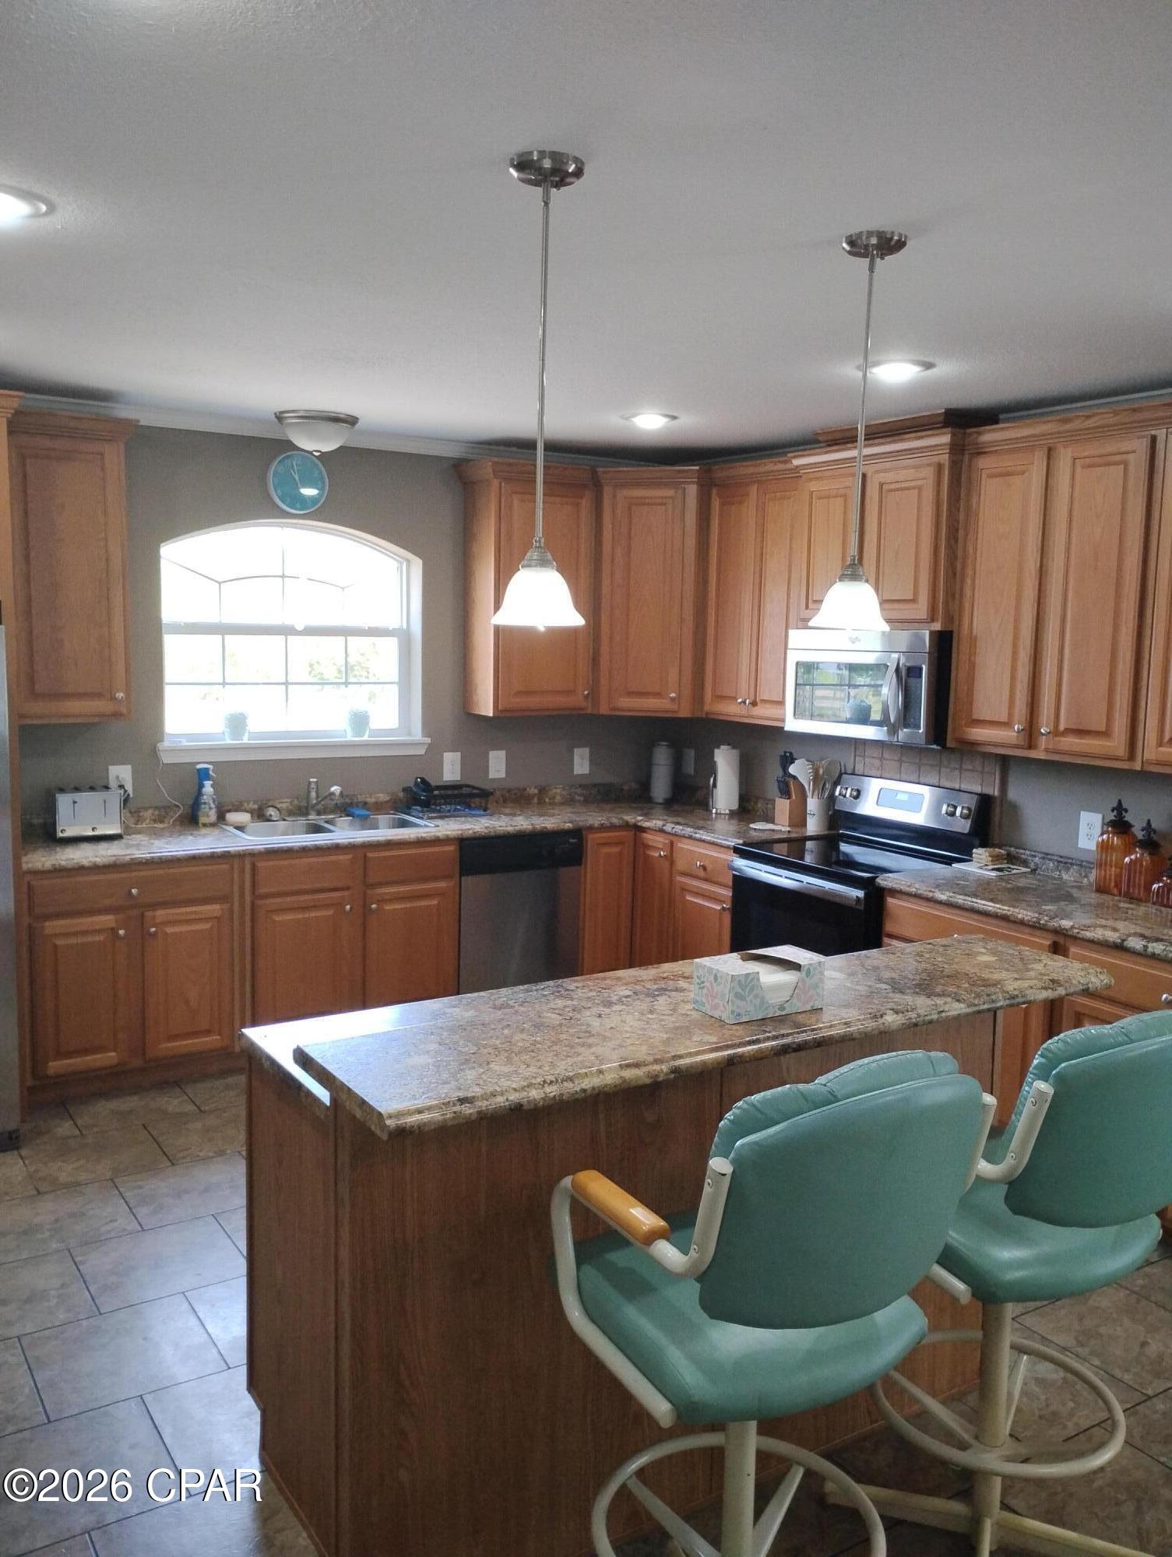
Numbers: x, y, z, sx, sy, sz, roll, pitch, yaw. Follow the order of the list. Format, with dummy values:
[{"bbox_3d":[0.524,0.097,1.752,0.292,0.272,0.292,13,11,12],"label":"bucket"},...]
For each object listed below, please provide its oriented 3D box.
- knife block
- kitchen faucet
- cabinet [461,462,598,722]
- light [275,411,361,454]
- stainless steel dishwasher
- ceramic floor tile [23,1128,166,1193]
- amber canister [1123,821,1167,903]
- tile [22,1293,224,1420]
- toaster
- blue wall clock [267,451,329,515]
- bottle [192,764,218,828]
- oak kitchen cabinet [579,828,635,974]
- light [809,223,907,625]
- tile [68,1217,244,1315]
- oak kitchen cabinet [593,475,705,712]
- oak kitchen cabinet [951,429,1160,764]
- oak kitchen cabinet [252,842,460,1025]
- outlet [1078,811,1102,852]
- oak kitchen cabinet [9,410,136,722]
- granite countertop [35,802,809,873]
[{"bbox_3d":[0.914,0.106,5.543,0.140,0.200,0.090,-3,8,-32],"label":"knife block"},{"bbox_3d":[-1.091,0.099,5.292,0.065,0.170,0.250,-4,9,-40],"label":"kitchen faucet"},{"bbox_3d":[-0.262,-0.851,5.789,0.580,1.095,0.335,-3,8,-32],"label":"cabinet"},{"bbox_3d":[-1.079,-1.367,5.057,0.333,0.165,0.333,-3,8,-32],"label":"light"},{"bbox_3d":[-0.439,0.654,5.711,0.600,0.875,0.620,-3,8,-32],"label":"stainless steel dishwasher"},{"bbox_3d":[-1.636,1.266,4.204,0.406,0.010,0.401,-3,8,-32],"label":"ceramic floor tile"},{"bbox_3d":[1.832,0.264,4.114,0.097,0.260,0.097,-3,8,-32],"label":"amber canister"},{"bbox_3d":[-1.121,1.391,3.049,0.399,0.010,0.391,-3,8,-33],"label":"tile"},{"bbox_3d":[-1.918,0.128,4.839,0.240,0.180,0.250,-2,8,-28],"label":"toaster"},{"bbox_3d":[-1.212,-1.247,5.320,0.259,0.257,0.043,-3,8,-32],"label":"blue wall clock"},{"bbox_3d":[-1.569,0.068,5.194,0.095,0.255,0.070,-3,8,-32],"label":"bottle"},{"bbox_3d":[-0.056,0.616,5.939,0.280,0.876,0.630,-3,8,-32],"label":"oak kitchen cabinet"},{"bbox_3d":[0.591,-0.720,2.669,0.178,0.805,0.178,1,7,0],"label":"light"},{"bbox_3d":[-1.189,1.354,3.529,0.401,0.010,0.398,-3,8,-32],"label":"tile"},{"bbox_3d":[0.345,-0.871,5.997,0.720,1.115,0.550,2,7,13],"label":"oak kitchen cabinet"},{"bbox_3d":[1.645,-0.609,4.231,0.323,1.072,0.772,-3,8,-32],"label":"oak kitchen cabinet"},{"bbox_3d":[-1.077,0.666,5.299,0.915,0.876,0.630,-3,8,-32],"label":"oak kitchen cabinet"},{"bbox_3d":[1.761,0.183,4.407,0.008,0.130,0.086,-3,8,-32],"label":"outlet"},{"bbox_3d":[-1.979,-0.772,4.734,0.485,1.110,0.355,-3,8,-32],"label":"oak kitchen cabinet"},{"bbox_3d":[-0.563,0.245,5.141,3.177,0.041,1.375,-3,8,-32],"label":"granite countertop"}]

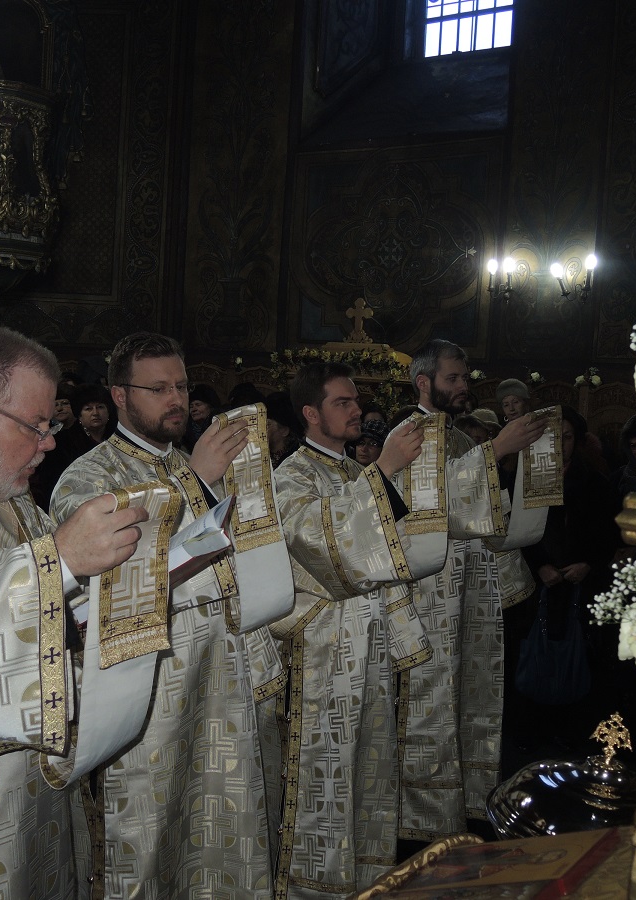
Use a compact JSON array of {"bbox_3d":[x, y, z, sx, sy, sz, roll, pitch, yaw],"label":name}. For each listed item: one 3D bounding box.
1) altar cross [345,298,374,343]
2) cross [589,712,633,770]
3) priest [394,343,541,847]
[{"bbox_3d":[0.334,-1.041,7.800,0.235,0.355,0.060,4,3,20],"label":"altar cross"},{"bbox_3d":[0.559,0.554,1.850,0.083,0.102,0.015,10,3,20],"label":"cross"},{"bbox_3d":[0.485,0.499,3.400,0.620,1.760,0.620,4,3,23],"label":"priest"}]

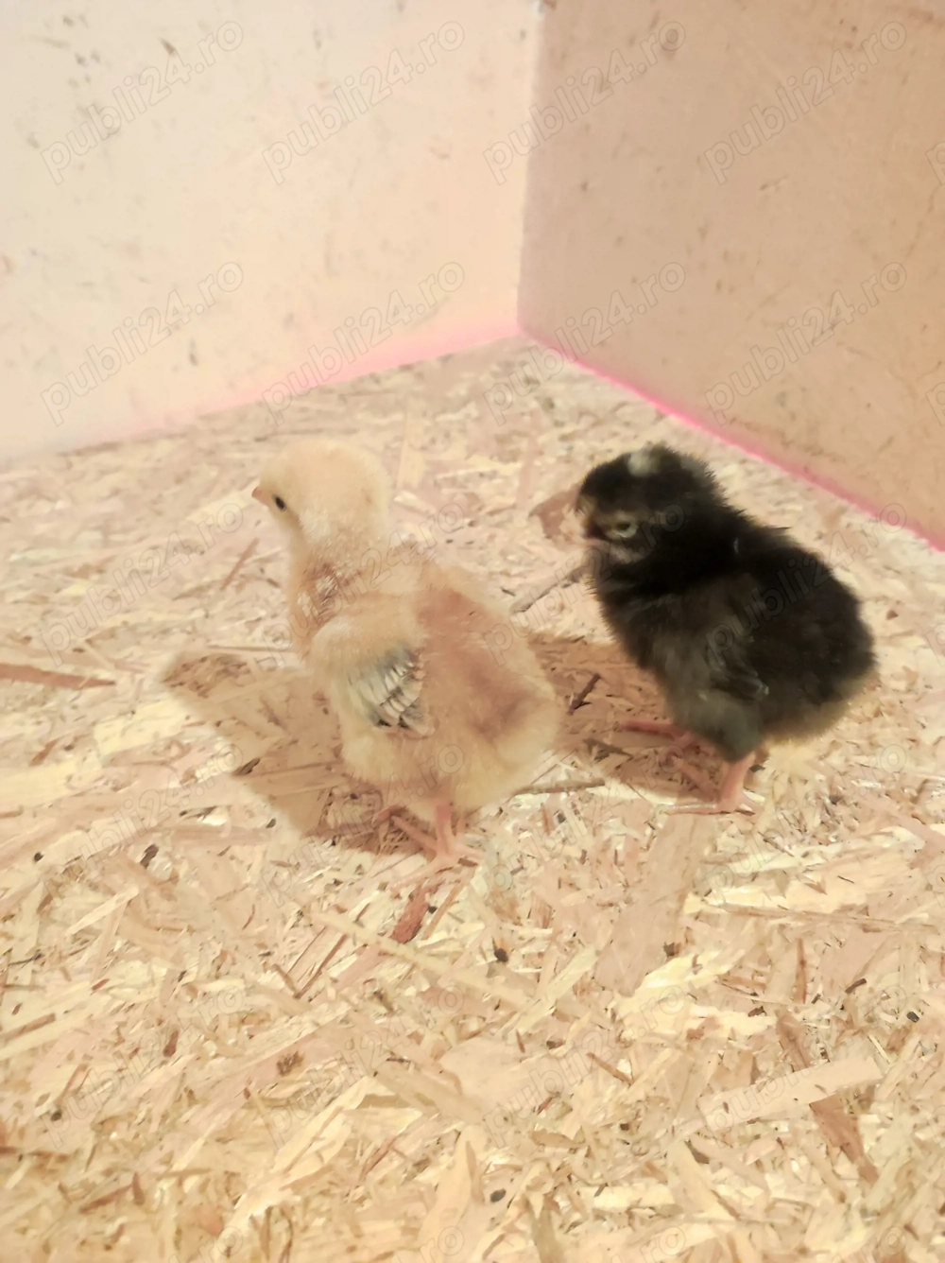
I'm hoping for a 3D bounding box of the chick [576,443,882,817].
[{"bbox_3d":[0.065,0.000,0.251,0.091,0.102,0.057,10,40,9],"label":"chick"}]

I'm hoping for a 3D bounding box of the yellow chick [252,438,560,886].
[{"bbox_3d":[-0.018,0.005,0.242,0.092,0.102,0.058,30,46,29],"label":"yellow chick"}]

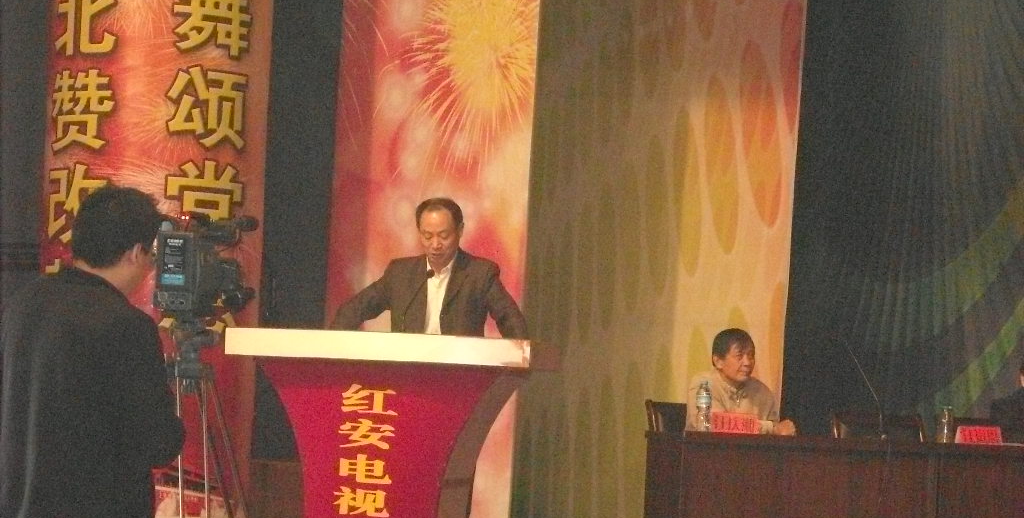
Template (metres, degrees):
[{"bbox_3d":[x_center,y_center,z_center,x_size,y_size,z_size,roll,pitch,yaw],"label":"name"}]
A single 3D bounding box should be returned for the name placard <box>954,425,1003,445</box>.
[{"bbox_3d":[2.060,0.774,13.720,0.238,0.090,0.082,3,-3,-22],"label":"name placard"}]

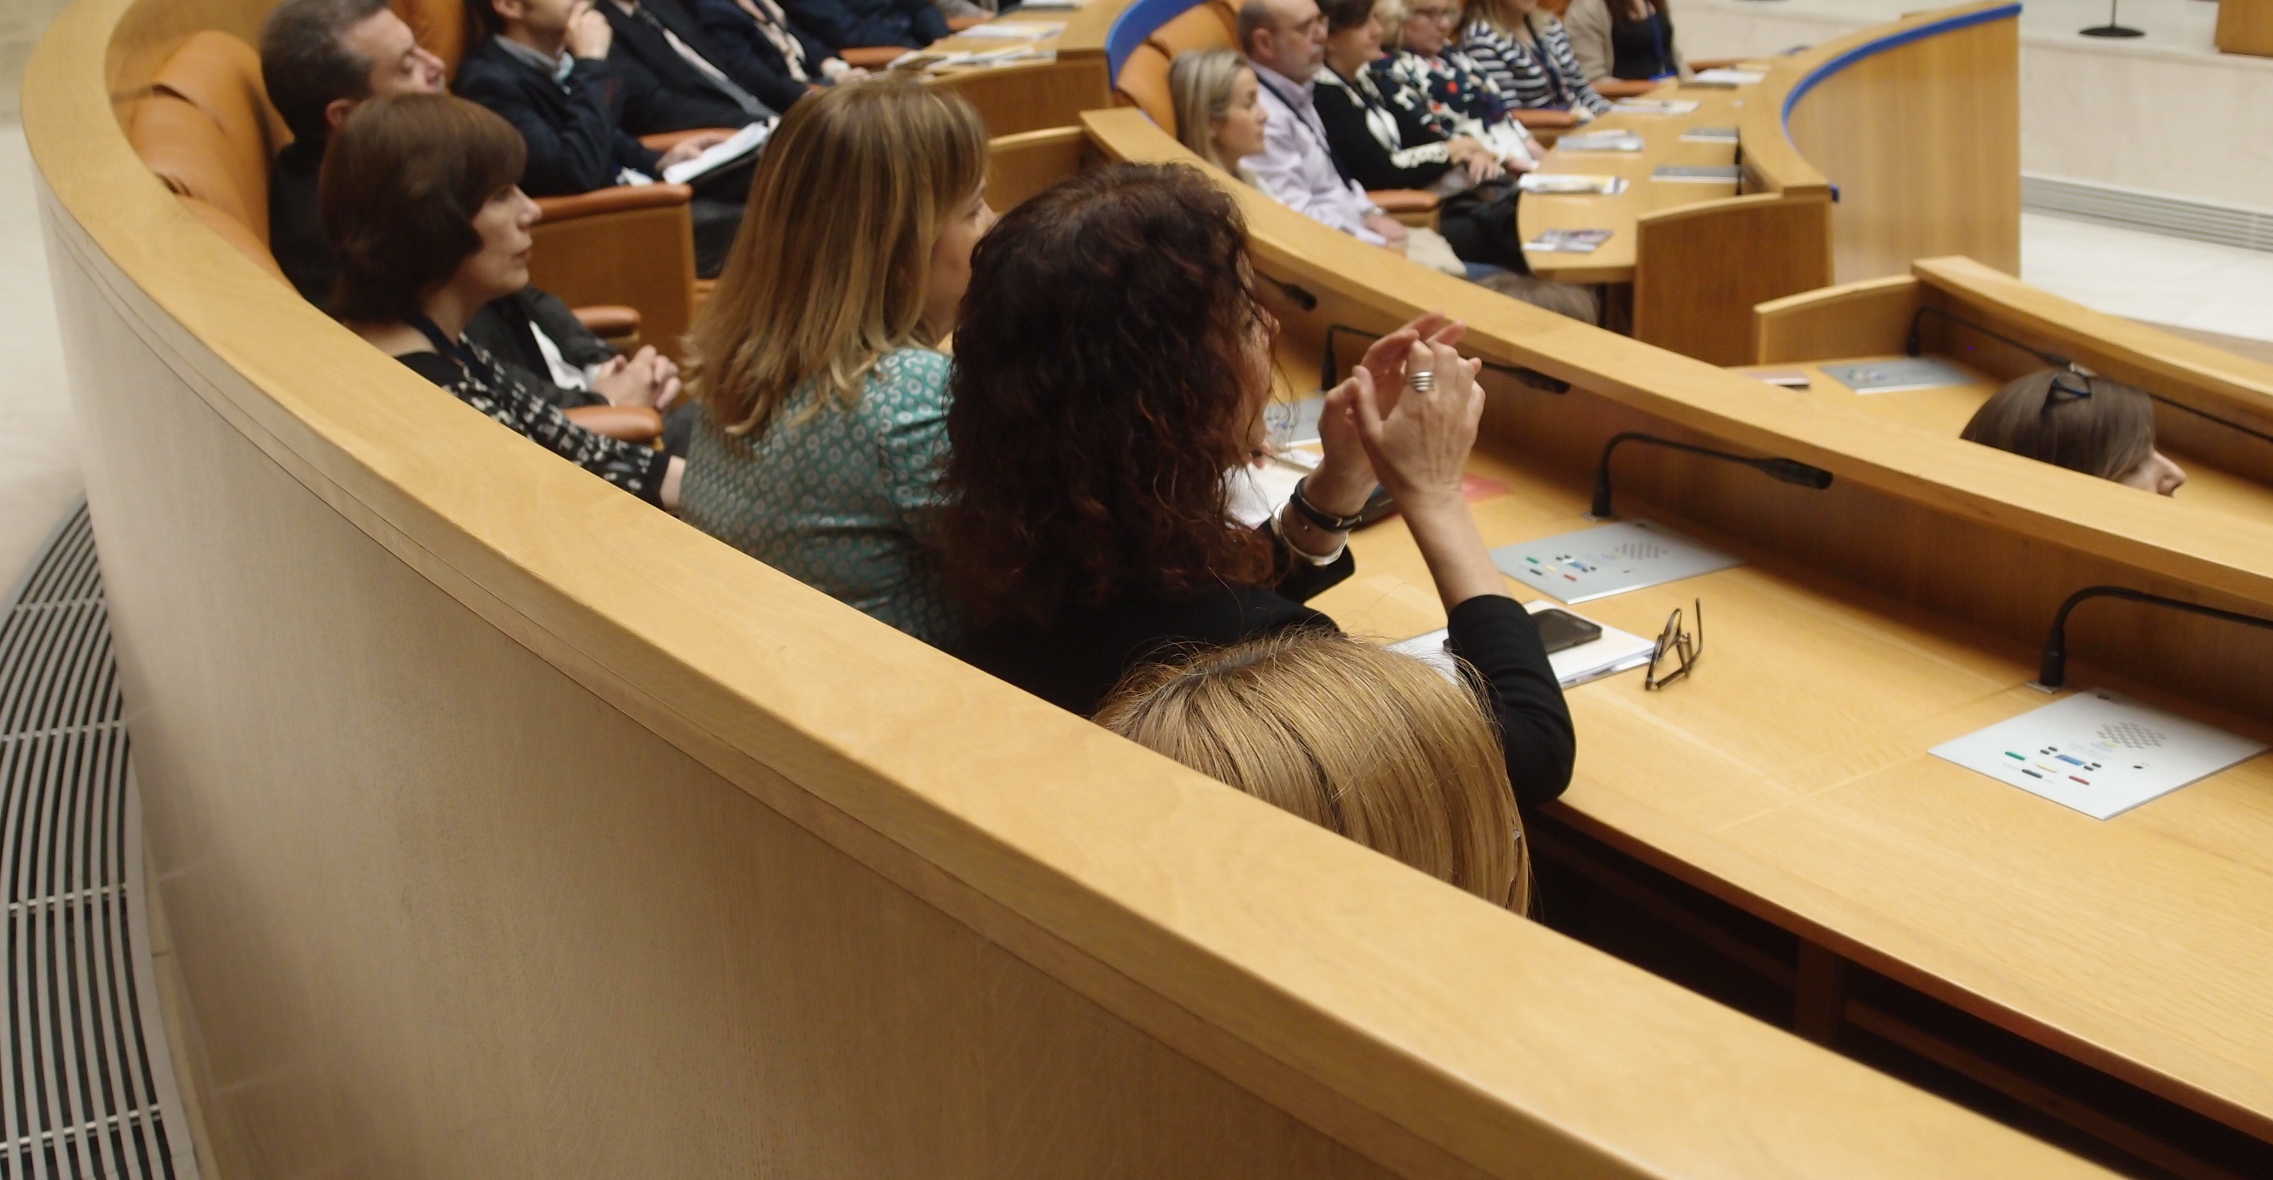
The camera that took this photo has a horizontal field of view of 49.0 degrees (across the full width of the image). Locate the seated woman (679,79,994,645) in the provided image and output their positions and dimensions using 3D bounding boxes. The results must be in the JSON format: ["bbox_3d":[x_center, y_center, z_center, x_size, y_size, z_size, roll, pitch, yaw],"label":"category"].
[{"bbox_3d":[-0.202,0.061,2.823,0.750,1.250,0.500,-13,23,-28],"label":"seated woman"}]

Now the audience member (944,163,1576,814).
[{"bbox_3d":[0.113,0.250,2.231,0.760,1.280,0.550,-13,23,-29],"label":"audience member"}]

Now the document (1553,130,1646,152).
[{"bbox_3d":[1.333,-1.294,7.187,0.280,0.030,0.210,1,21,7],"label":"document"}]

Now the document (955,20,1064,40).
[{"bbox_3d":[-0.391,-1.719,7.672,0.297,0.020,0.210,0,21,5],"label":"document"}]

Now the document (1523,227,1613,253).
[{"bbox_3d":[1.014,-0.820,5.840,0.165,0.010,0.240,7,22,23],"label":"document"}]

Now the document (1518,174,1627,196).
[{"bbox_3d":[1.131,-1.045,6.438,0.260,0.020,0.180,9,22,27],"label":"document"}]

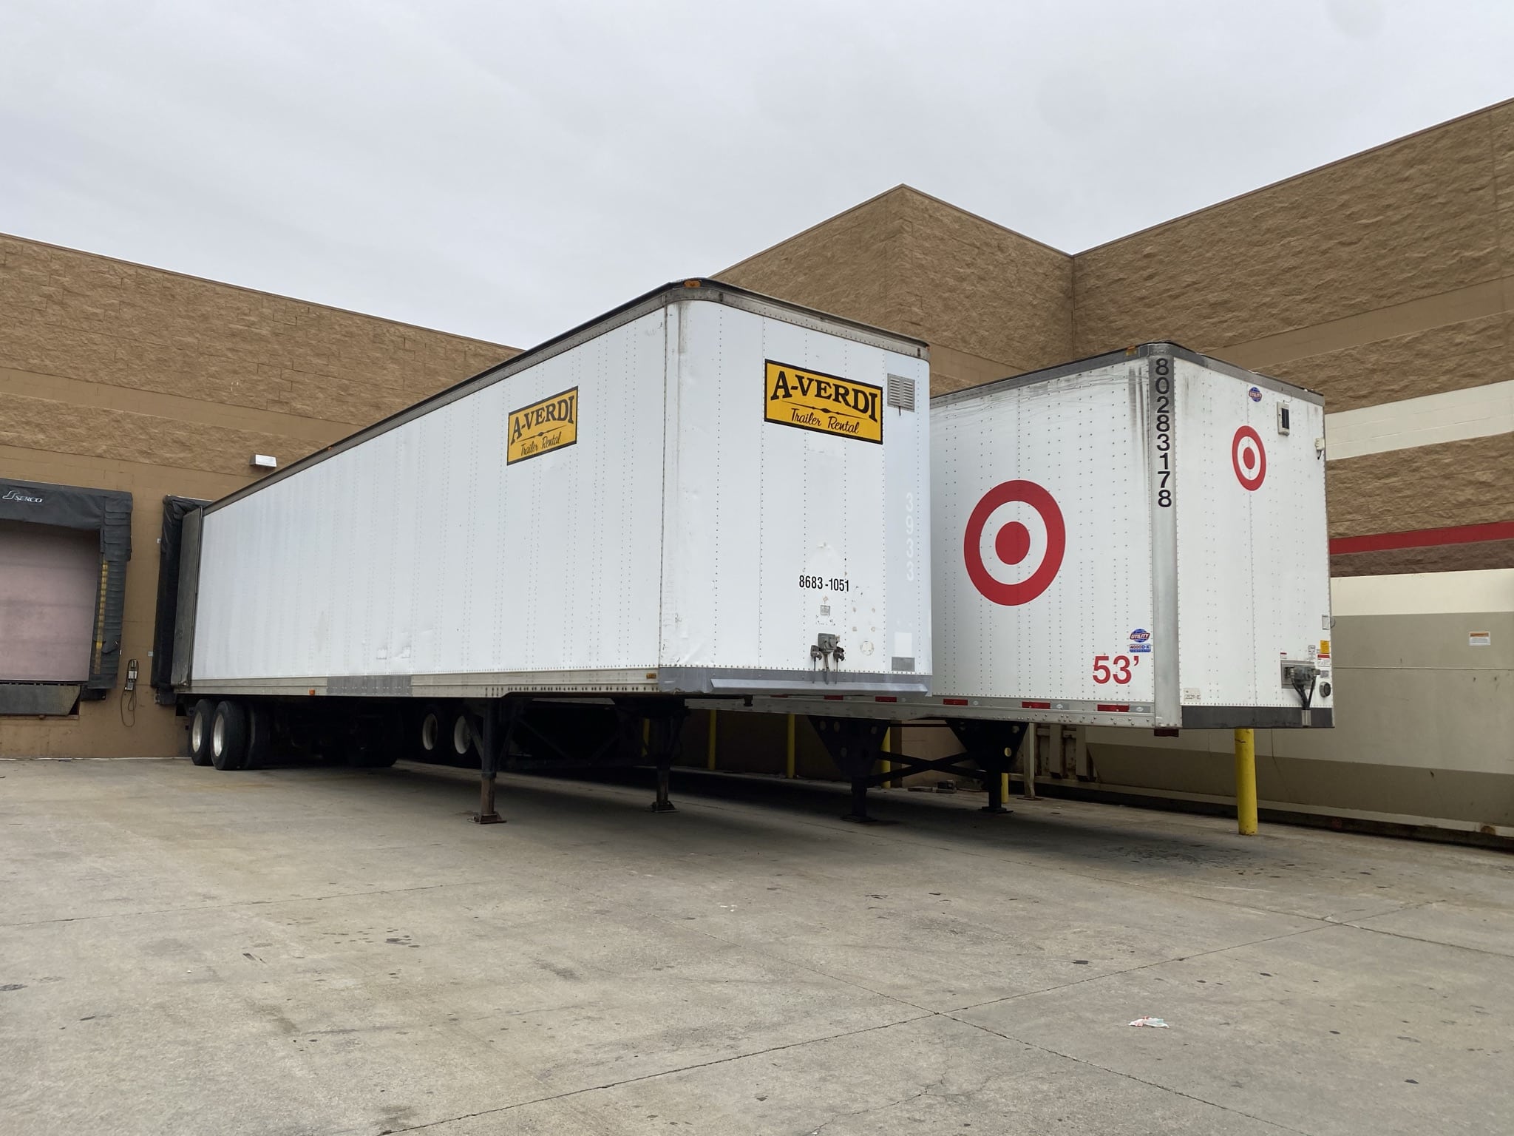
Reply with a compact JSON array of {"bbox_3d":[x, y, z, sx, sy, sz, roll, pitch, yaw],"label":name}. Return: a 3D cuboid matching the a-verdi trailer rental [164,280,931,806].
[{"bbox_3d":[-4.057,0.650,14.119,2.590,4.086,14.500,6,-8,-39],"label":"a-verdi trailer rental"}]

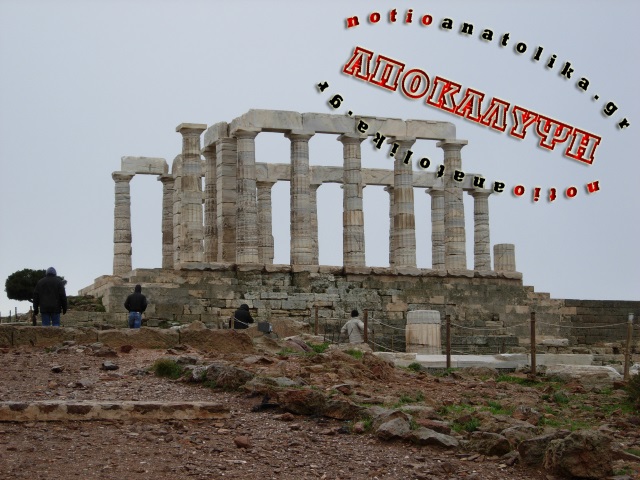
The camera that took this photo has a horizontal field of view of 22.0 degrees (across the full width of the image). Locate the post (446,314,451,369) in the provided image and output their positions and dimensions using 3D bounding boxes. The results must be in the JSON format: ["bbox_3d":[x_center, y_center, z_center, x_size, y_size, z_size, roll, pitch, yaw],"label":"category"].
[{"bbox_3d":[2.397,1.897,30.700,0.065,1.010,0.065,-1,-8,0],"label":"post"}]

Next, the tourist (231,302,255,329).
[{"bbox_3d":[-1.965,2.455,41.884,0.580,1.660,0.460,-6,-9,30],"label":"tourist"}]

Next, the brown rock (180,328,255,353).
[{"bbox_3d":[-1.912,1.857,30.400,1.380,0.420,0.600,0,-6,-3],"label":"brown rock"}]

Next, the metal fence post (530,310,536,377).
[{"bbox_3d":[3.451,1.686,26.600,0.065,1.010,0.065,-1,-8,0],"label":"metal fence post"}]

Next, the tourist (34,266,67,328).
[{"bbox_3d":[-5.444,1.436,33.076,0.660,1.780,0.420,0,-8,-3],"label":"tourist"}]

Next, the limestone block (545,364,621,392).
[{"bbox_3d":[3.964,2.080,24.800,1.120,0.370,0.600,-2,-8,8],"label":"limestone block"}]

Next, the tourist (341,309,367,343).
[{"bbox_3d":[0.894,2.638,41.880,0.680,1.720,0.450,-1,-8,2],"label":"tourist"}]

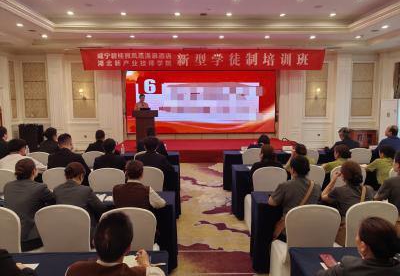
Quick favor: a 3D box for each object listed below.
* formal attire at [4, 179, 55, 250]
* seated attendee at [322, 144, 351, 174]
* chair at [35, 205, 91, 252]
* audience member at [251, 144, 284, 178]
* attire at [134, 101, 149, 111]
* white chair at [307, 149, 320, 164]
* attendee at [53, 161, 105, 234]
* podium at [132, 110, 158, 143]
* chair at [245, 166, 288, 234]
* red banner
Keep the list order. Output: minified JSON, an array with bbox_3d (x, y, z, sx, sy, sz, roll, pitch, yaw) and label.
[{"bbox_3d":[-1.627,0.689,2.979,0.510,0.610,0.460,0,7,4],"label":"formal attire"},{"bbox_3d":[1.870,0.673,4.404,0.520,1.200,0.720,-2,7,-14],"label":"seated attendee"},{"bbox_3d":[-1.151,0.986,2.902,0.460,0.920,0.560,-1,7,-2],"label":"chair"},{"bbox_3d":[0.930,0.676,4.385,0.520,1.200,0.720,0,6,-2],"label":"audience member"},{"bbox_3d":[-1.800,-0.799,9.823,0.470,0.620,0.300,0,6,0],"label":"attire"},{"bbox_3d":[1.893,0.620,5.841,0.460,0.920,0.560,-1,7,-2],"label":"white chair"},{"bbox_3d":[-1.159,0.836,3.106,0.530,1.170,0.780,0,7,4],"label":"attendee"},{"bbox_3d":[-1.584,-0.200,9.081,0.710,1.160,0.500,-1,7,-2],"label":"podium"},{"bbox_3d":[0.915,0.819,4.320,0.490,0.930,0.560,0,6,-1],"label":"chair"},{"bbox_3d":[0.078,-2.652,10.579,8.210,0.720,0.030,0,6,-2],"label":"red banner"}]

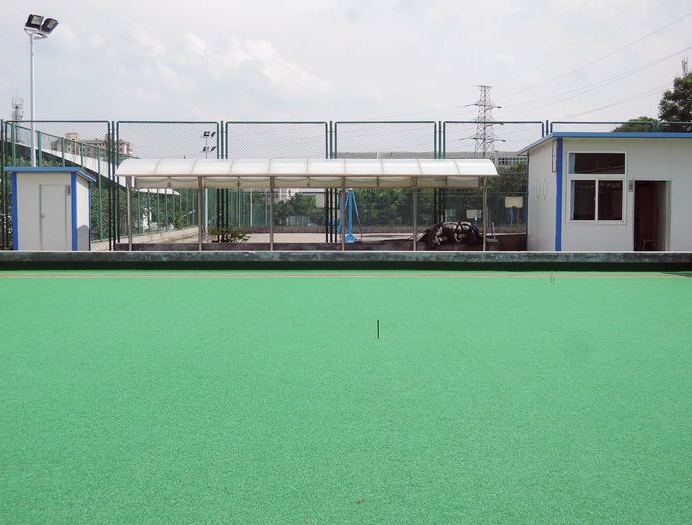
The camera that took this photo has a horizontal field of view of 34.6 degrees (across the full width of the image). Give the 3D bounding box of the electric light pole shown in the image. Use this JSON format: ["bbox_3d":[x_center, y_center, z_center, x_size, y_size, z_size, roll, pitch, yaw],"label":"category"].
[{"bbox_3d":[-9.944,-4.283,36.500,0.650,7.800,1.000,2,4,40],"label":"electric light pole"}]

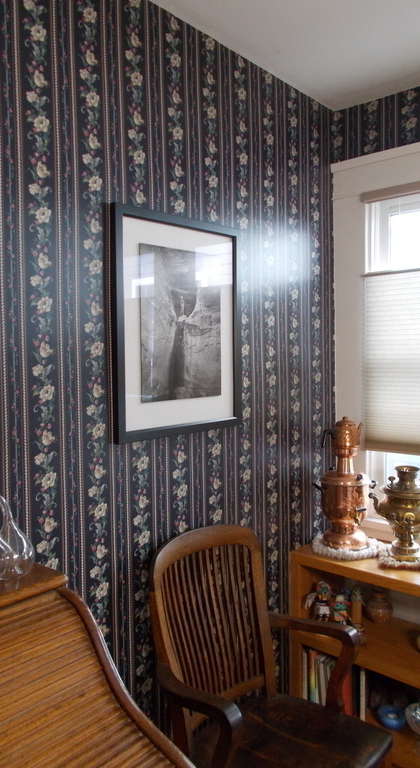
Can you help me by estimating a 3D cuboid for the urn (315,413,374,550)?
[{"bbox_3d":[0.506,0.359,2.127,0.225,0.474,0.200,-1,3,-9],"label":"urn"}]

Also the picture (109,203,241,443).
[{"bbox_3d":[-0.076,-0.165,1.663,0.027,0.615,0.506,2,4,42],"label":"picture"}]

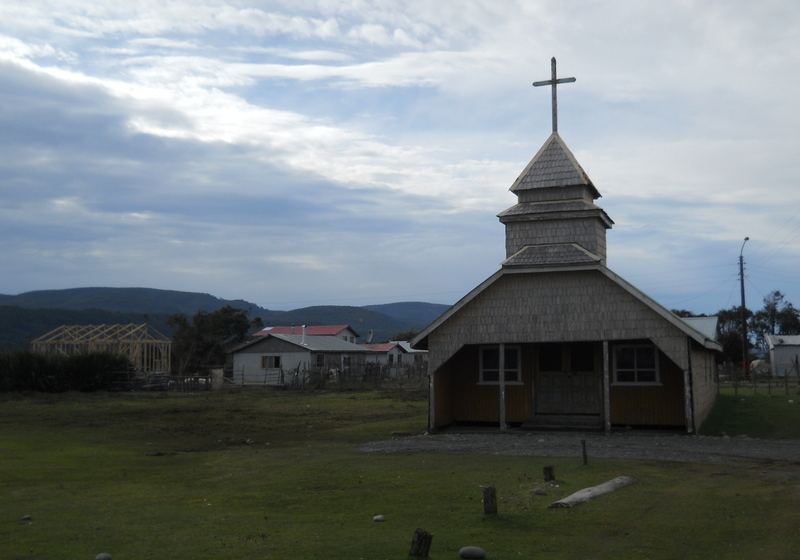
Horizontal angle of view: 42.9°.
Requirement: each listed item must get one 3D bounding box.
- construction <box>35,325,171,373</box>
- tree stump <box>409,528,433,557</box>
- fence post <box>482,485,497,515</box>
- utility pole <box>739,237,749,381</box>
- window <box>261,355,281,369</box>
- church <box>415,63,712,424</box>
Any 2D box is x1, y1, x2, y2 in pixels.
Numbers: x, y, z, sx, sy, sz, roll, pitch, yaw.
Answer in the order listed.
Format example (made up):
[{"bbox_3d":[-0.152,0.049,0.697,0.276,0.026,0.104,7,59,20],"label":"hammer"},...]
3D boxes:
[{"bbox_3d":[-22.451,5.263,77.000,8.400,3.900,6.400,-2,-5,20],"label":"construction"},{"bbox_3d":[0.201,2.404,9.328,0.160,0.250,0.150,14,-4,1],"label":"tree stump"},{"bbox_3d":[1.040,2.548,11.820,0.150,0.330,0.150,-1,-5,0],"label":"fence post"},{"bbox_3d":[25.445,2.102,75.000,0.600,10.500,0.400,-1,-5,0],"label":"utility pole"},{"bbox_3d":[-9.678,6.091,76.000,1.600,1.080,0.120,-2,-5,20],"label":"window"},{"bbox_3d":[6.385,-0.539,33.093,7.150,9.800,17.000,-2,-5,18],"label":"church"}]

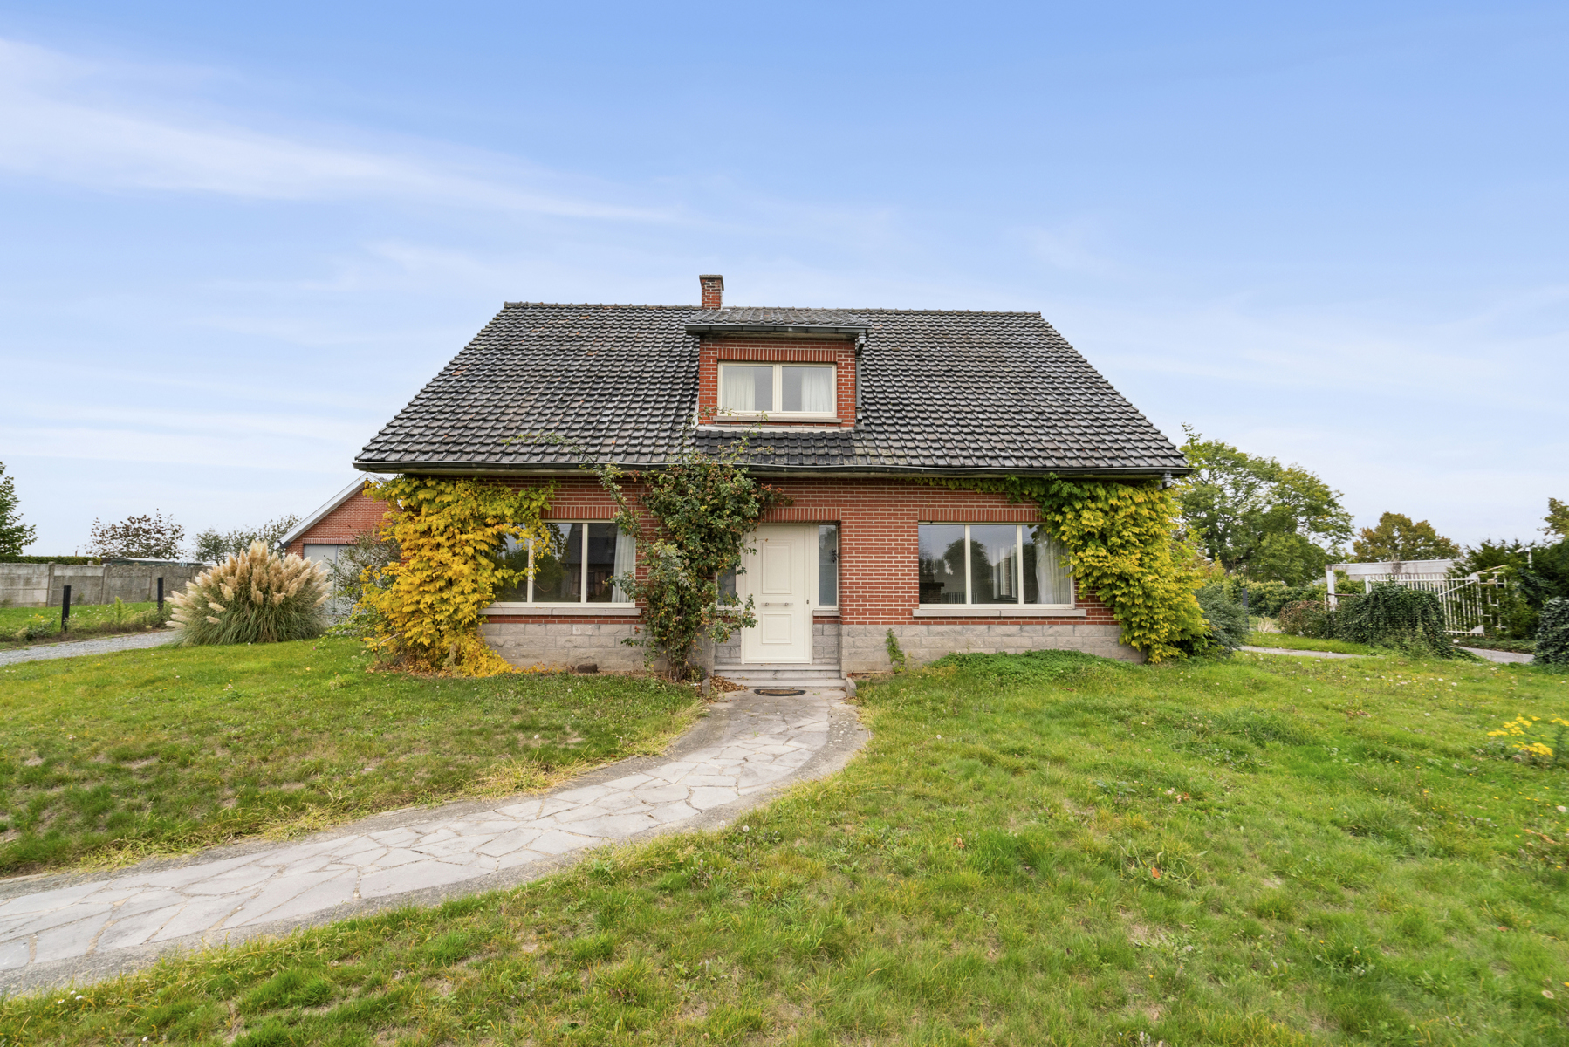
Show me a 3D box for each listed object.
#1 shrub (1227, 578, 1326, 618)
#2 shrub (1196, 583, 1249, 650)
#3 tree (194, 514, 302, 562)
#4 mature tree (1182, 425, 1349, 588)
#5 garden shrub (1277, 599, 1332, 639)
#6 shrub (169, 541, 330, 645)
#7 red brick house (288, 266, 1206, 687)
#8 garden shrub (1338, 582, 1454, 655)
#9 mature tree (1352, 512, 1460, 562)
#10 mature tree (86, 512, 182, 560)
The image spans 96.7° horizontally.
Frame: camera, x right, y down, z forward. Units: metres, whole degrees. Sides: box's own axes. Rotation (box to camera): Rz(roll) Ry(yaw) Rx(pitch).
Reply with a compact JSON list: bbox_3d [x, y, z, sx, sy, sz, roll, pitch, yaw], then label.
[{"bbox_3d":[17.779,2.693,25.259,3.500,1.430,1.800,0,-5,-2],"label":"shrub"},{"bbox_3d":[8.567,1.827,13.882,1.170,1.280,1.170,0,-5,-2],"label":"shrub"},{"bbox_3d":[-33.953,2.137,44.499,5.960,5.440,5.960,0,-5,-2],"label":"tree"},{"bbox_3d":[24.778,-0.117,37.700,9.160,9.390,9.160,0,-5,-2],"label":"mature tree"},{"bbox_3d":[12.265,2.232,16.423,1.150,0.910,1.200,0,-5,-2],"label":"garden shrub"},{"bbox_3d":[-12.096,1.518,15.858,3.000,2.220,3.000,0,-5,-2],"label":"shrub"},{"bbox_3d":[-0.226,-1.472,15.666,12.350,8.400,10.650,0,-5,-2],"label":"red brick house"},{"bbox_3d":[11.411,1.741,13.037,1.800,1.350,1.900,0,-5,-2],"label":"garden shrub"},{"bbox_3d":[49.822,2.605,56.037,6.540,7.080,6.540,0,-5,-2],"label":"mature tree"},{"bbox_3d":[-39.452,1.983,42.485,4.320,5.380,4.320,0,-5,-2],"label":"mature tree"}]

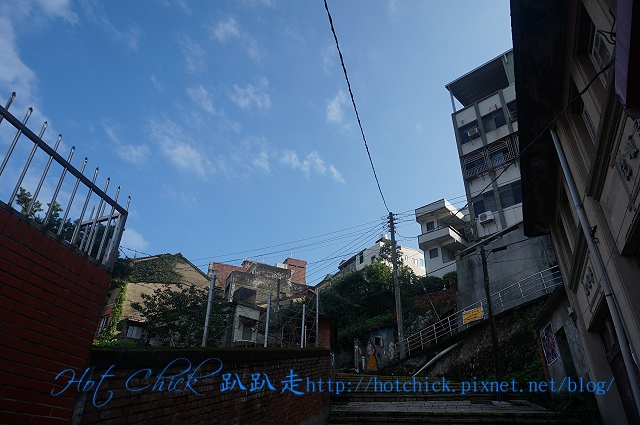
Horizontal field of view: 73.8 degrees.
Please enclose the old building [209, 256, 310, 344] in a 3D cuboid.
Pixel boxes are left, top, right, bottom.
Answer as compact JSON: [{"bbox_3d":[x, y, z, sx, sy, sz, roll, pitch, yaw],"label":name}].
[{"bbox_3d":[-4.919,8.387,34.735,6.800,8.200,6.500,16,-33,-26],"label":"old building"}]

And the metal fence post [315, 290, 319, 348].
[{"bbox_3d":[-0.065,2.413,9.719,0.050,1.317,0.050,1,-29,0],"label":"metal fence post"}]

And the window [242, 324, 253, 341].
[{"bbox_3d":[-5.019,8.308,29.500,0.720,1.120,0.150,20,-34,-31],"label":"window"}]

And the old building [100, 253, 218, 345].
[{"bbox_3d":[-12.086,7.895,32.337,6.600,8.000,8.000,20,-34,-31],"label":"old building"}]

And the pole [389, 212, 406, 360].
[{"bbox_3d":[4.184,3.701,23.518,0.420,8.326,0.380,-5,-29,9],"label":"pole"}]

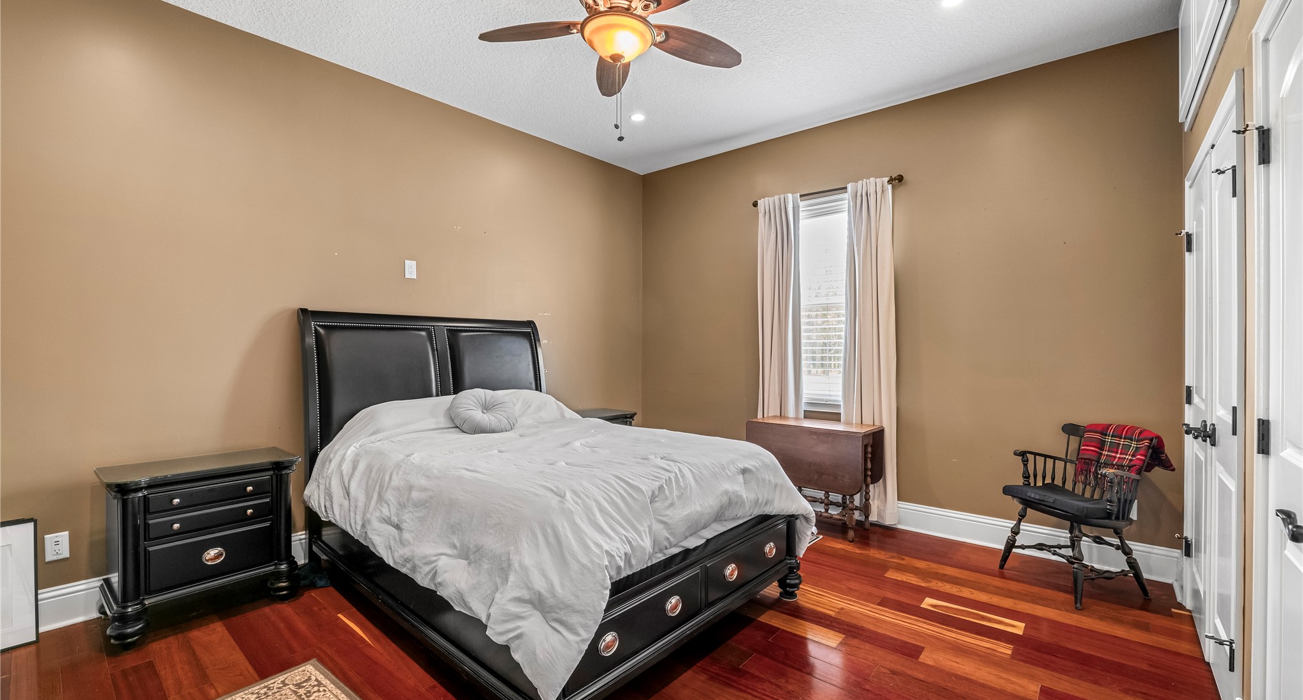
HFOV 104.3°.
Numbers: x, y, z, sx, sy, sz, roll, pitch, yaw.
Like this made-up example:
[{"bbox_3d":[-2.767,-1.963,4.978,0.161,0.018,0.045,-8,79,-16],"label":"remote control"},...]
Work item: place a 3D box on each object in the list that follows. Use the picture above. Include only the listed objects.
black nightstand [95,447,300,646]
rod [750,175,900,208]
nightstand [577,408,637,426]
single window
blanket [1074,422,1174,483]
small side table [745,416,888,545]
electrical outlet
[{"bbox_3d":[-2.222,0.915,2.501,0.438,0.716,0.704,0,0,42],"label":"black nightstand"},{"bbox_3d":[1.317,-1.221,3.934,1.175,0.064,0.099,0,0,39],"label":"rod"},{"bbox_3d":[-0.532,0.905,4.346,0.438,0.716,0.704,0,0,42],"label":"nightstand"},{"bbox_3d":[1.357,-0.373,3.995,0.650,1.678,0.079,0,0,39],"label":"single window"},{"bbox_3d":[2.584,0.572,2.803,0.227,0.271,0.384,0,0,-10],"label":"blanket"},{"bbox_3d":[1.179,0.904,3.688,0.877,0.731,0.433,0,0,41],"label":"small side table"},{"bbox_3d":[-2.709,0.899,2.309,0.010,0.117,0.072,0,0,42],"label":"electrical outlet"}]

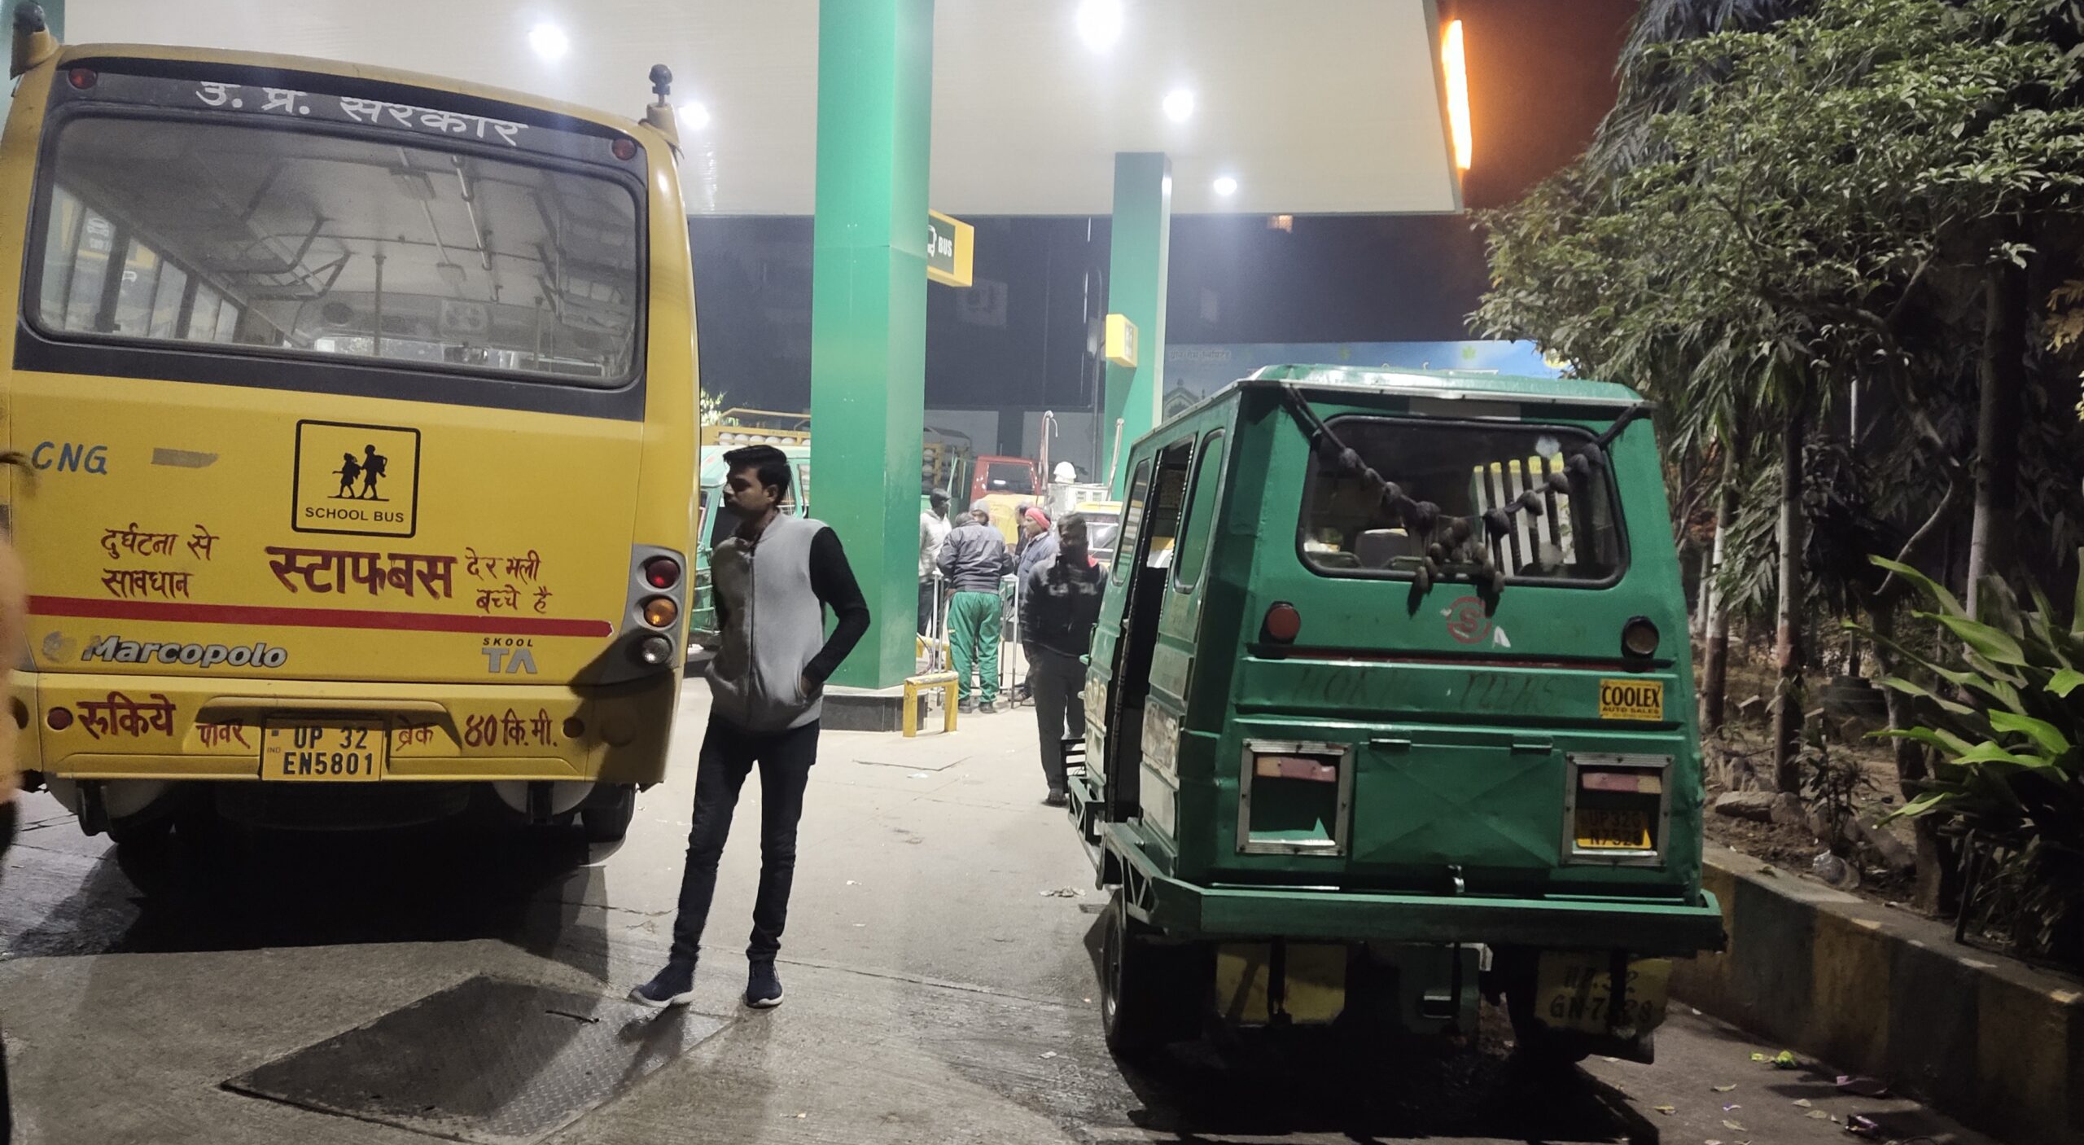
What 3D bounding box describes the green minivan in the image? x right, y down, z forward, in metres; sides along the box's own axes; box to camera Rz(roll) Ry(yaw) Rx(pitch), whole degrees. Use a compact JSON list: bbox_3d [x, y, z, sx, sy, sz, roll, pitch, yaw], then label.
[{"bbox_3d":[0.877,0.402,4.965,1.440,1.920,3.300,2,2,-4],"label":"green minivan"}]

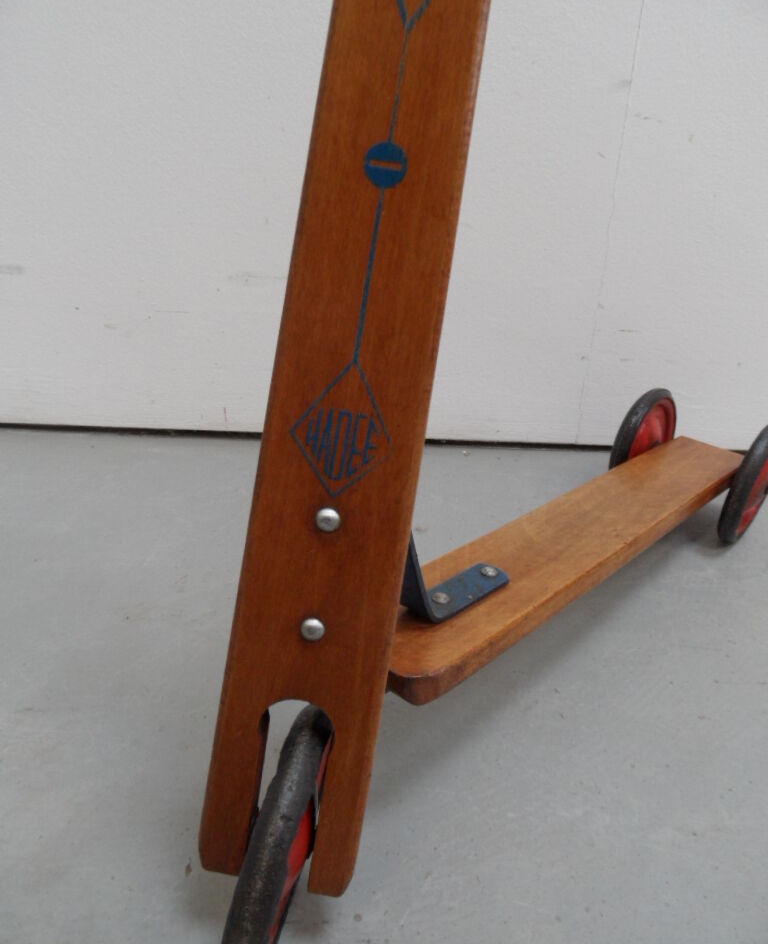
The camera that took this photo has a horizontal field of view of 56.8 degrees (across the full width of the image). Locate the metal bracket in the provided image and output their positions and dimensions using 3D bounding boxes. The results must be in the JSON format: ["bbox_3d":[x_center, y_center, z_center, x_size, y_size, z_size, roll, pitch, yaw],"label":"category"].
[{"bbox_3d":[0.049,0.056,0.547,0.032,0.113,0.174,27,32,36],"label":"metal bracket"}]

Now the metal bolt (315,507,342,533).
[{"bbox_3d":[-0.030,0.025,0.371,0.013,0.013,0.006,9,-3,6],"label":"metal bolt"}]

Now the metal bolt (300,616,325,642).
[{"bbox_3d":[-0.038,0.082,0.368,0.013,0.013,0.006,9,-3,6],"label":"metal bolt"}]

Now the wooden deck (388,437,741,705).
[{"bbox_3d":[0.218,0.060,0.749,0.096,0.028,0.688,27,32,36],"label":"wooden deck"}]

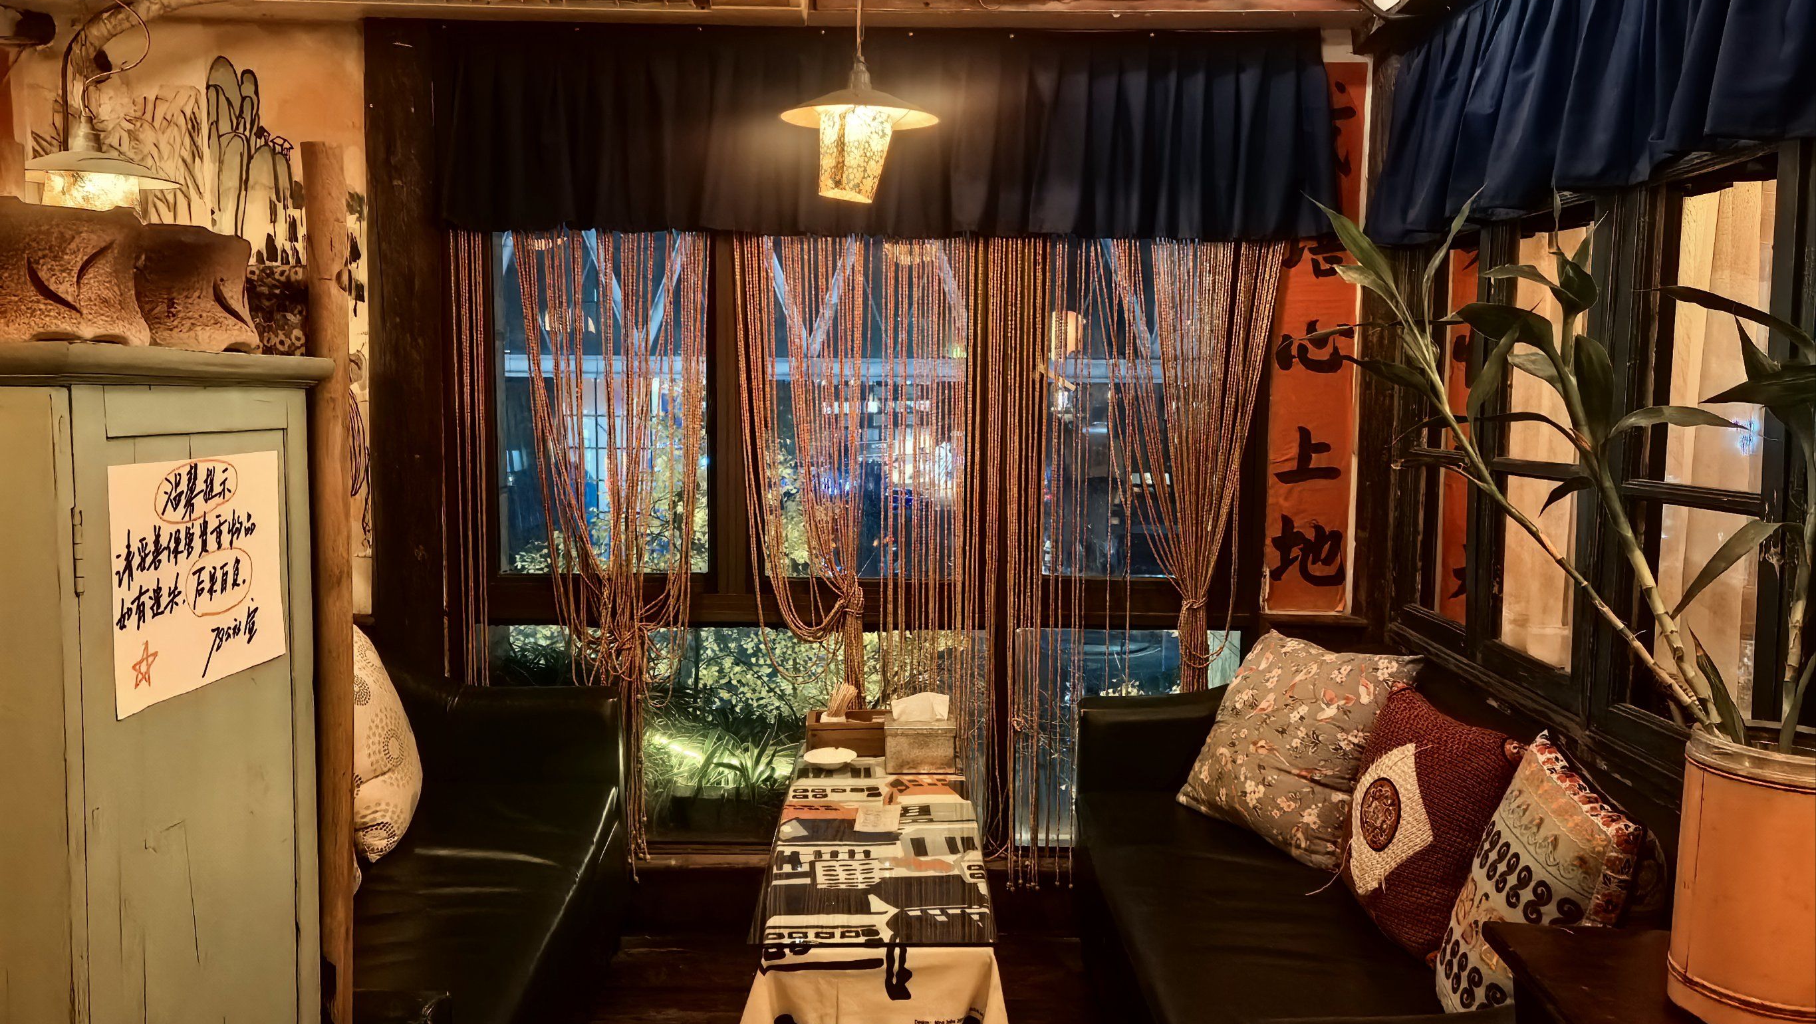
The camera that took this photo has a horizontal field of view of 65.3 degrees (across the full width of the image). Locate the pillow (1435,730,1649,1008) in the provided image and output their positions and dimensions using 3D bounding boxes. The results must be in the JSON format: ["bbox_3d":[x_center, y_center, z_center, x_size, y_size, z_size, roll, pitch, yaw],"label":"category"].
[{"bbox_3d":[0.972,0.574,2.192,0.130,0.410,0.370,26,6,-2],"label":"pillow"}]

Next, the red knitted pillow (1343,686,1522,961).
[{"bbox_3d":[0.974,0.584,2.645,0.140,0.400,0.380,22,1,-13],"label":"red knitted pillow"}]

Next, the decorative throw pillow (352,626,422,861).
[{"bbox_3d":[-1.197,0.490,2.992,0.180,0.480,0.460,-19,2,13],"label":"decorative throw pillow"}]

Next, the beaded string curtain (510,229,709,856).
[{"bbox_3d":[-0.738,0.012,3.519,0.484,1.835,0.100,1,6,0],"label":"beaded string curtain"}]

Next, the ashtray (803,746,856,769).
[{"bbox_3d":[-0.180,0.581,3.289,0.123,0.032,0.123,1,6,0],"label":"ashtray"}]

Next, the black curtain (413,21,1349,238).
[{"bbox_3d":[-0.051,-0.914,3.426,2.172,0.507,0.090,1,6,0],"label":"black curtain"}]

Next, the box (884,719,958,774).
[{"bbox_3d":[0.031,0.543,3.320,0.163,0.107,0.130,1,6,0],"label":"box"}]

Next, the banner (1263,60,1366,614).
[{"bbox_3d":[1.025,-0.422,3.550,0.249,1.376,0.015,1,6,0],"label":"banner"}]

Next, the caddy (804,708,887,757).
[{"bbox_3d":[-0.131,0.542,3.447,0.224,0.080,0.120,1,6,0],"label":"caddy"}]

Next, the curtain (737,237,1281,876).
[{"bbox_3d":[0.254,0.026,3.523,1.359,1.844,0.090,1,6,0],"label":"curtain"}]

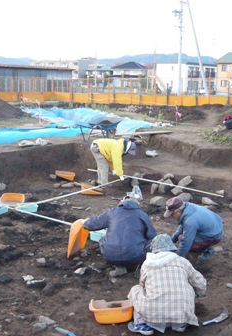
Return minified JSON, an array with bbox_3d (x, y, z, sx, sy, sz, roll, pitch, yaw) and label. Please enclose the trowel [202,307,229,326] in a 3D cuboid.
[{"bbox_3d":[0.936,1.388,4.254,0.330,0.050,0.080,-11,17,-42],"label":"trowel"}]

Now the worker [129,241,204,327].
[{"bbox_3d":[0.475,0.990,4.156,0.680,0.860,0.720,1,13,3],"label":"worker"}]

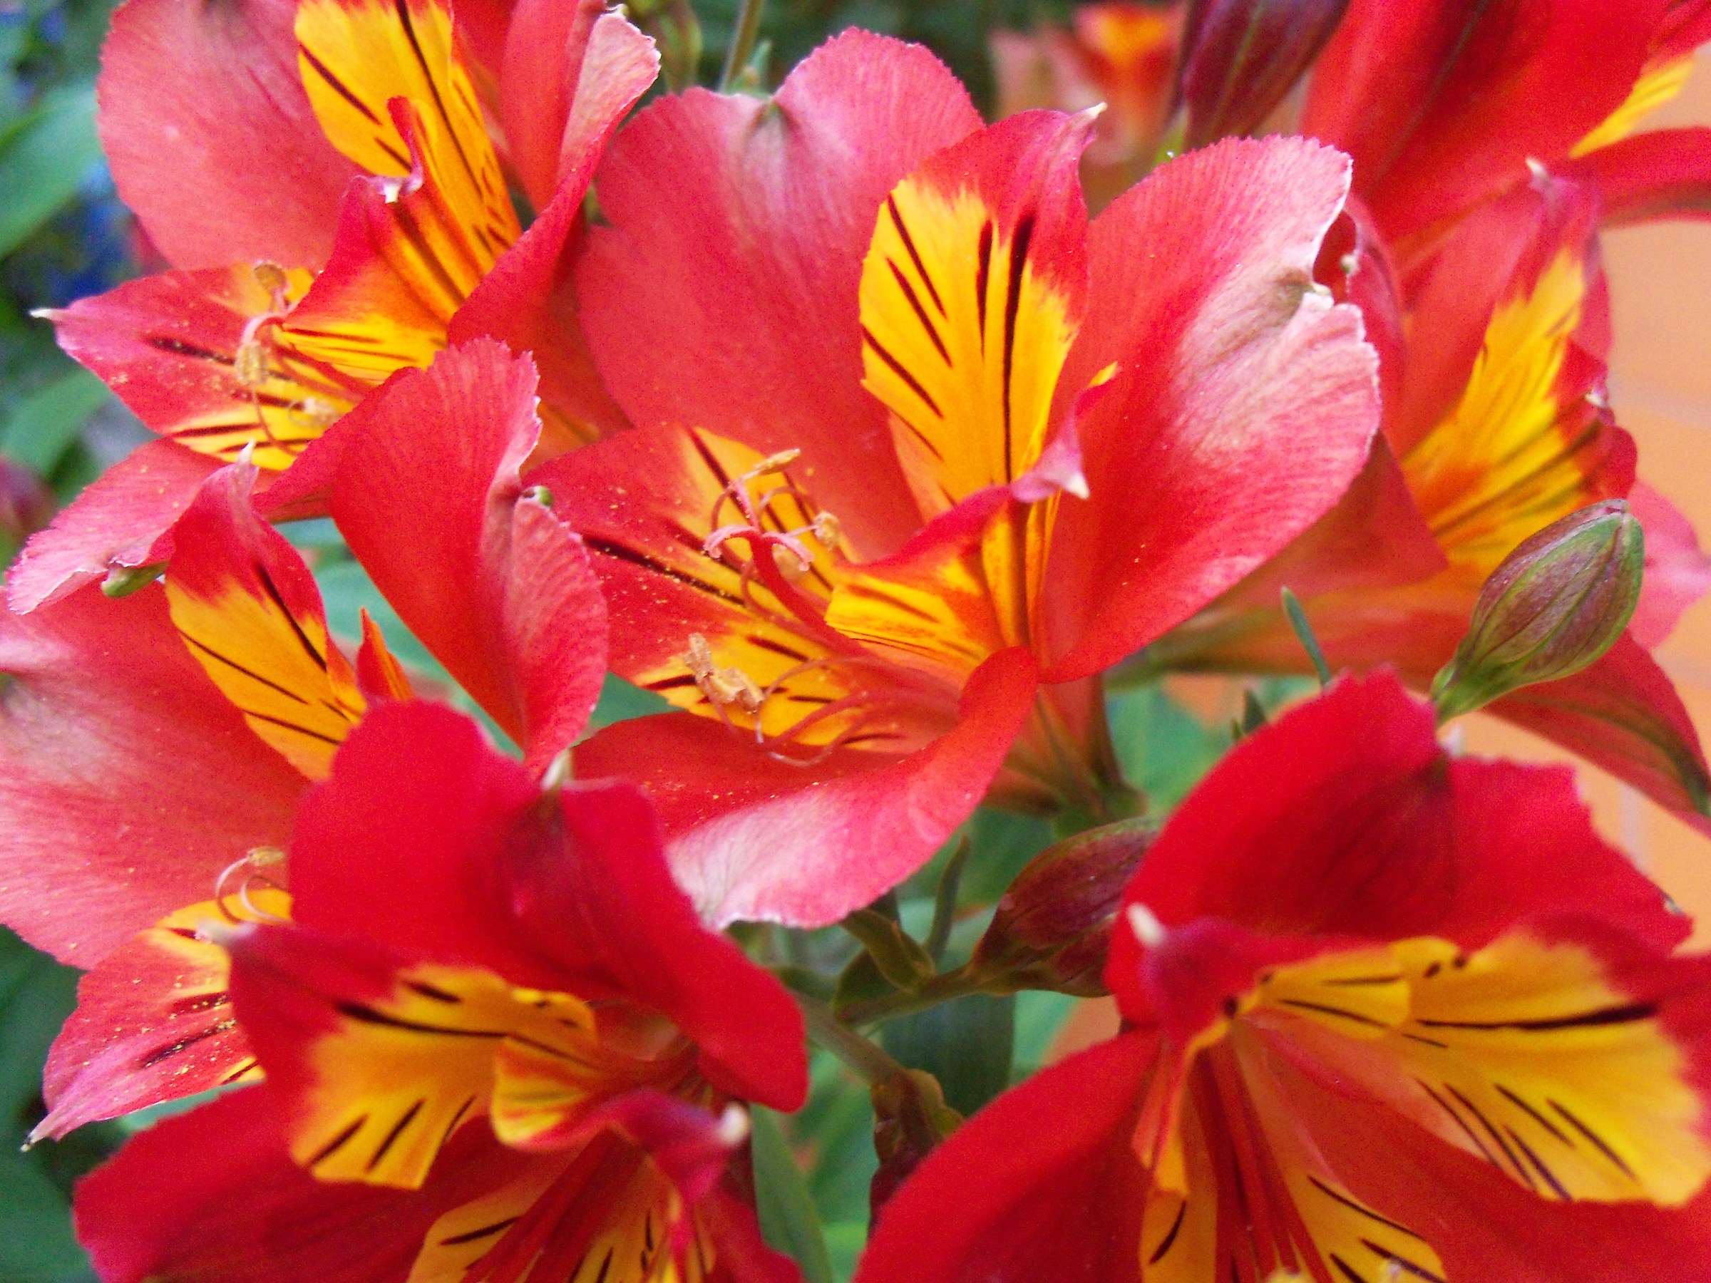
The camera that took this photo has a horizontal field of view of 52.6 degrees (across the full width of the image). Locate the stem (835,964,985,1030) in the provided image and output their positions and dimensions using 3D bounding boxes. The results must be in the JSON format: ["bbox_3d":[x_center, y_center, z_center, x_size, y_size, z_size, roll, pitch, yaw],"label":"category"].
[{"bbox_3d":[0.006,0.036,0.173,0.015,0.003,0.003,-16,0,6],"label":"stem"}]

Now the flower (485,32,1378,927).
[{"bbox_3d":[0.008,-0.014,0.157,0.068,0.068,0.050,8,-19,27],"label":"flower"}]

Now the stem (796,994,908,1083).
[{"bbox_3d":[0.000,0.040,0.173,0.013,0.003,0.003,40,0,6],"label":"stem"}]

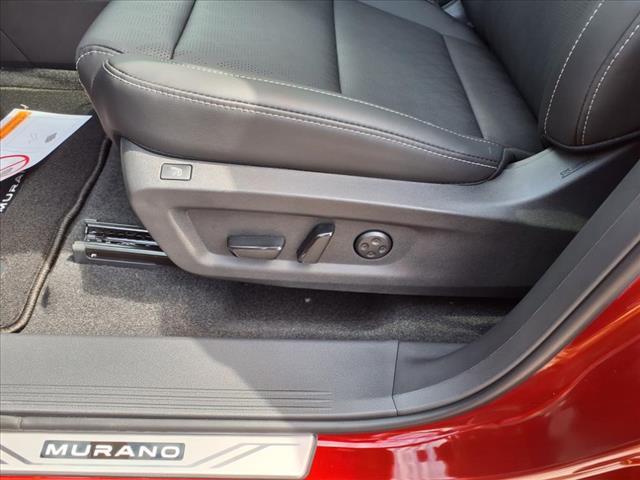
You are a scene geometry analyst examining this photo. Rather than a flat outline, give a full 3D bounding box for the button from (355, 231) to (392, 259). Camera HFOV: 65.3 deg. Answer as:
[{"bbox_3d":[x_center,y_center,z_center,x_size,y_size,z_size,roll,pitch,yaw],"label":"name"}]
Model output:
[{"bbox_3d":[0.065,0.005,0.605,0.044,0.044,0.010,1,42,-2],"label":"button"}]

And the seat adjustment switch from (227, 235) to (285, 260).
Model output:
[{"bbox_3d":[-0.075,0.009,0.596,0.066,0.019,0.022,1,42,-2],"label":"seat adjustment switch"}]

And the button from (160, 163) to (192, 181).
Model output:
[{"bbox_3d":[-0.150,-0.071,0.521,0.033,0.018,0.006,1,22,-2],"label":"button"}]

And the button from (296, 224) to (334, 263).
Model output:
[{"bbox_3d":[-0.005,0.004,0.593,0.021,0.049,0.022,22,38,-20],"label":"button"}]

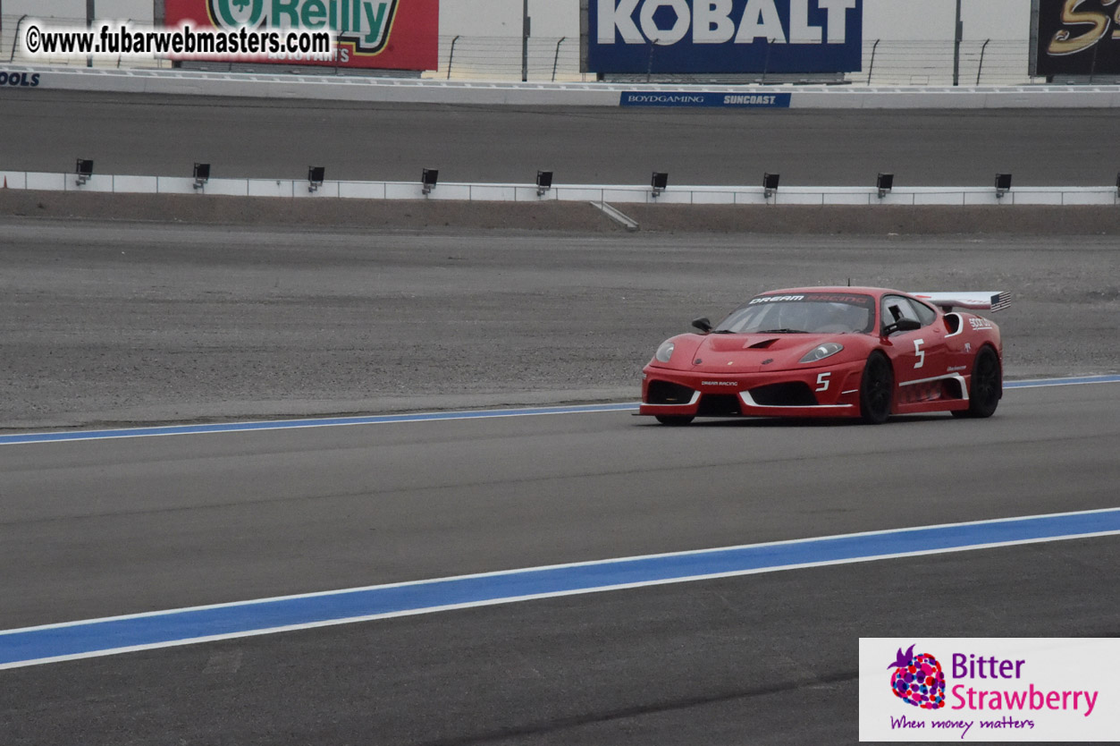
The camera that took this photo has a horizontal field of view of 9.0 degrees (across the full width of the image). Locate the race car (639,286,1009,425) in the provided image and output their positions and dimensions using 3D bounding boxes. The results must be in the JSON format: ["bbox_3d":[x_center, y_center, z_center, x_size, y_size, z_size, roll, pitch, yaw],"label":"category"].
[{"bbox_3d":[2.300,-0.169,62.300,1.980,1.180,4.550,0,1,24],"label":"race car"}]

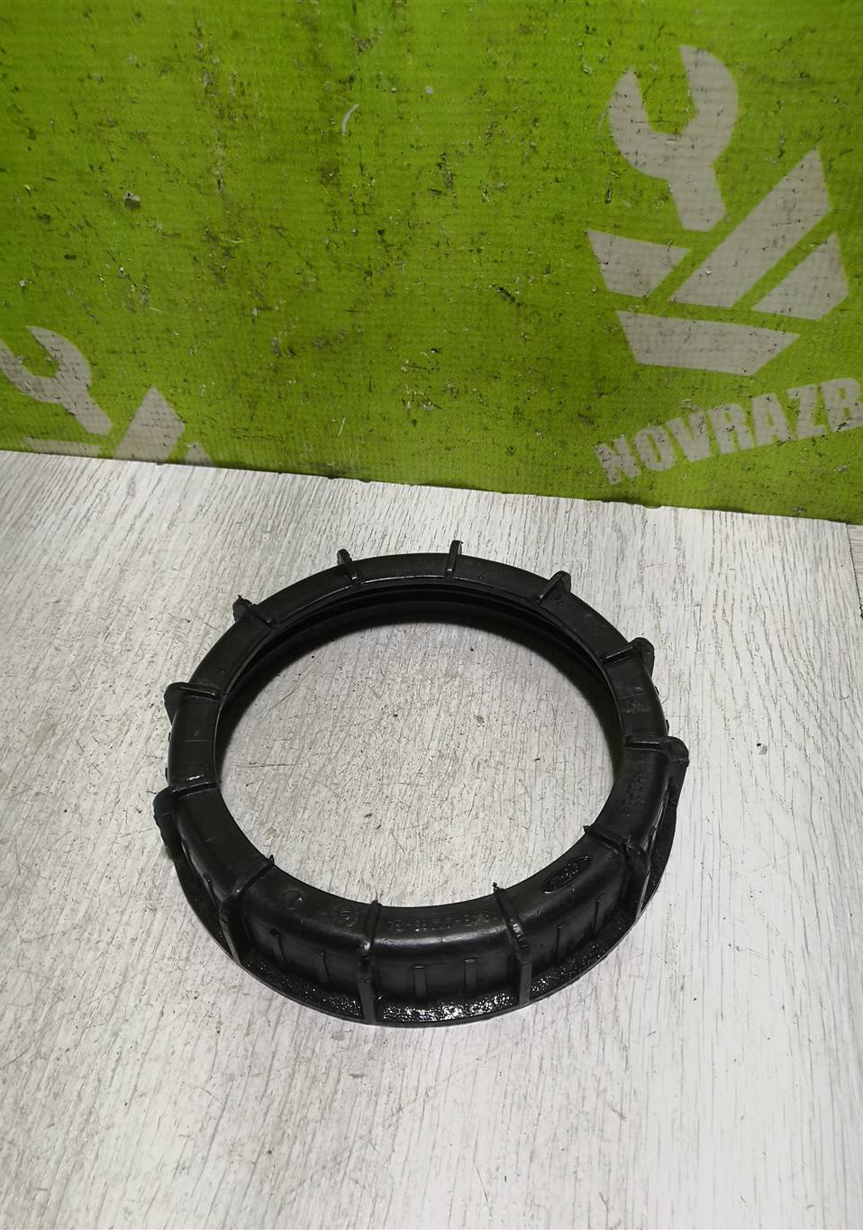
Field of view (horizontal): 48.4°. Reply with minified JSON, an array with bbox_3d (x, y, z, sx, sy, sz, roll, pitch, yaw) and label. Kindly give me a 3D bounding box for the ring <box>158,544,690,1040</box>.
[{"bbox_3d":[-0.004,0.038,0.287,0.157,0.027,0.157,-1,47,1],"label":"ring"}]

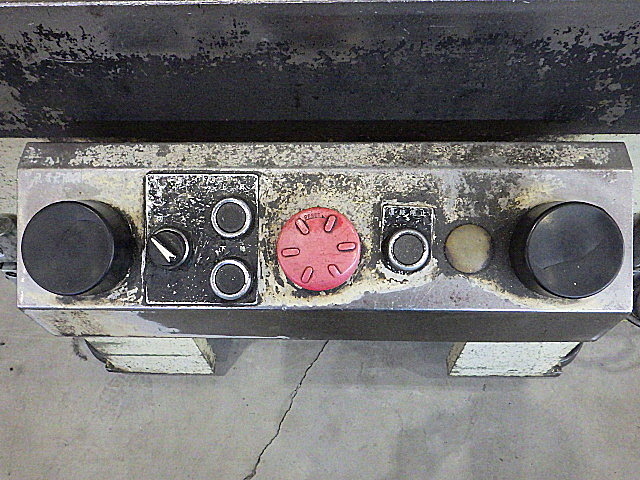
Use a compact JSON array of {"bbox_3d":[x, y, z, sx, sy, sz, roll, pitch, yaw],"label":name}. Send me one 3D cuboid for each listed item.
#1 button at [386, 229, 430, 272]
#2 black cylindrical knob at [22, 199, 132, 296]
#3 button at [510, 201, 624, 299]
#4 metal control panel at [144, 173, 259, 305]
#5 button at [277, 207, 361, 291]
[{"bbox_3d":[0.068,0.008,0.401,0.034,0.015,0.034,0,90,1],"label":"button"},{"bbox_3d":[-0.187,0.006,0.399,0.074,0.031,0.074,0,90,1],"label":"black cylindrical knob"},{"bbox_3d":[0.186,0.007,0.390,0.075,0.031,0.075,0,90,1],"label":"button"},{"bbox_3d":[-0.094,-0.001,0.405,0.090,0.015,0.103,0,90,1],"label":"metal control panel"},{"bbox_3d":[-0.001,0.007,0.395,0.061,0.030,0.061,0,90,1],"label":"button"}]

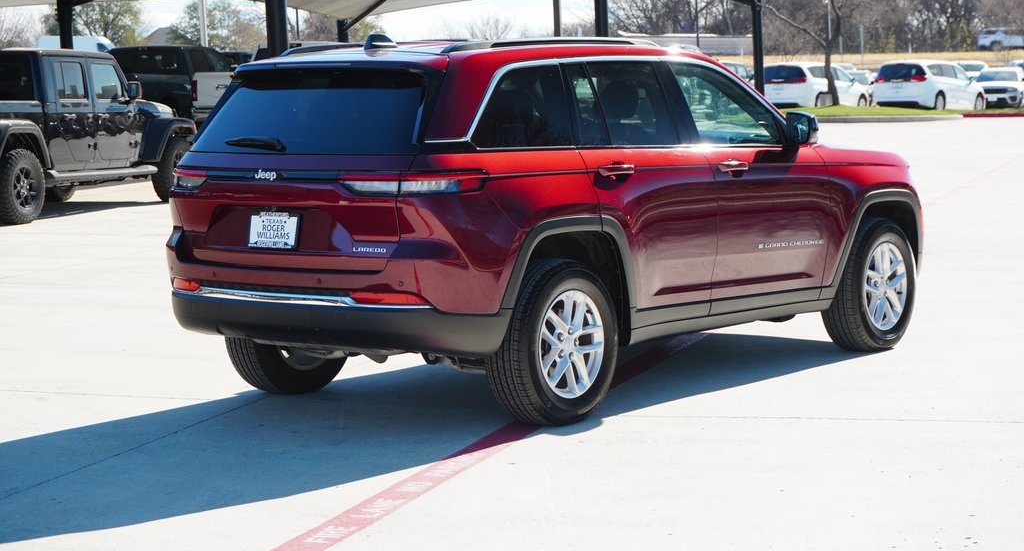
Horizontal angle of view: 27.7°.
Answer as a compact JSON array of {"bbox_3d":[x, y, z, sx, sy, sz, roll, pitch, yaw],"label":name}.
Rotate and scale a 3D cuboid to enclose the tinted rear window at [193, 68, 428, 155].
[{"bbox_3d":[-0.918,-0.761,9.577,1.430,0.440,0.100,3,-28,38],"label":"tinted rear window"}]

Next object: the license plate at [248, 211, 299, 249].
[{"bbox_3d":[-1.083,-0.205,9.401,0.304,0.160,0.025,3,-1,38],"label":"license plate"}]

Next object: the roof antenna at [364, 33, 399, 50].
[{"bbox_3d":[-0.609,-1.108,9.841,0.070,0.070,0.210,4,7,39],"label":"roof antenna"}]

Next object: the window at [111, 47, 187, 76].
[{"bbox_3d":[-6.465,-3.808,37.000,1.500,0.460,0.100,1,-3,19],"label":"window"}]

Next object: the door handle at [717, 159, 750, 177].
[{"bbox_3d":[1.120,-0.548,10.526,0.060,0.052,0.260,4,7,39],"label":"door handle"}]

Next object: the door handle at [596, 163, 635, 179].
[{"bbox_3d":[0.493,-0.493,9.748,0.060,0.052,0.260,4,7,39],"label":"door handle"}]

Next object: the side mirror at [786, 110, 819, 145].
[{"bbox_3d":[1.554,-0.784,11.026,0.205,0.185,0.160,4,7,39],"label":"side mirror"}]

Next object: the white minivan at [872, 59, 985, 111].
[{"bbox_3d":[14.109,-6.380,69.580,2.020,1.760,5.170,3,7,37],"label":"white minivan"}]

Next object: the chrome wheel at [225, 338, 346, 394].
[{"bbox_3d":[-1.145,0.229,10.746,0.265,0.775,0.775,3,7,38],"label":"chrome wheel"}]

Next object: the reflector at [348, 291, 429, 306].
[{"bbox_3d":[-0.521,0.097,9.049,0.400,0.058,0.060,2,6,28],"label":"reflector"}]

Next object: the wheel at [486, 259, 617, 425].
[{"bbox_3d":[0.188,0.300,9.617,0.265,0.765,0.770,4,7,39],"label":"wheel"}]

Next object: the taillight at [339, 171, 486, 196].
[{"bbox_3d":[-0.429,-0.408,9.116,0.530,0.105,0.400,3,7,38],"label":"taillight"}]

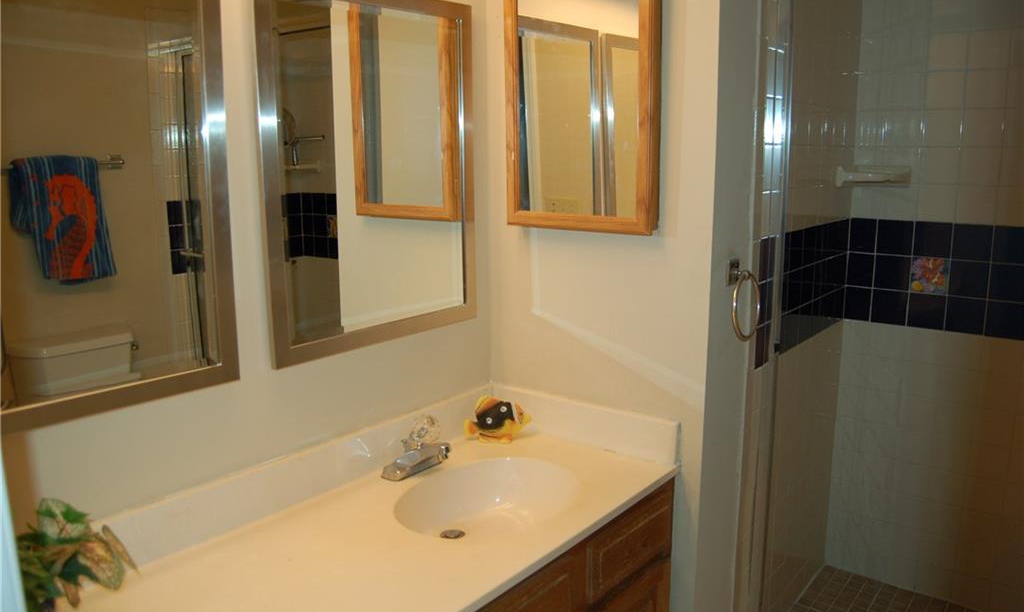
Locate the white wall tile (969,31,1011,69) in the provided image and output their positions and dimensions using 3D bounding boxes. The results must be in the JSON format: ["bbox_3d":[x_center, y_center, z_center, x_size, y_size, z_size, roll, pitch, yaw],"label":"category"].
[{"bbox_3d":[1.362,-0.728,2.187,0.108,0.108,0.010,8,15,39],"label":"white wall tile"}]

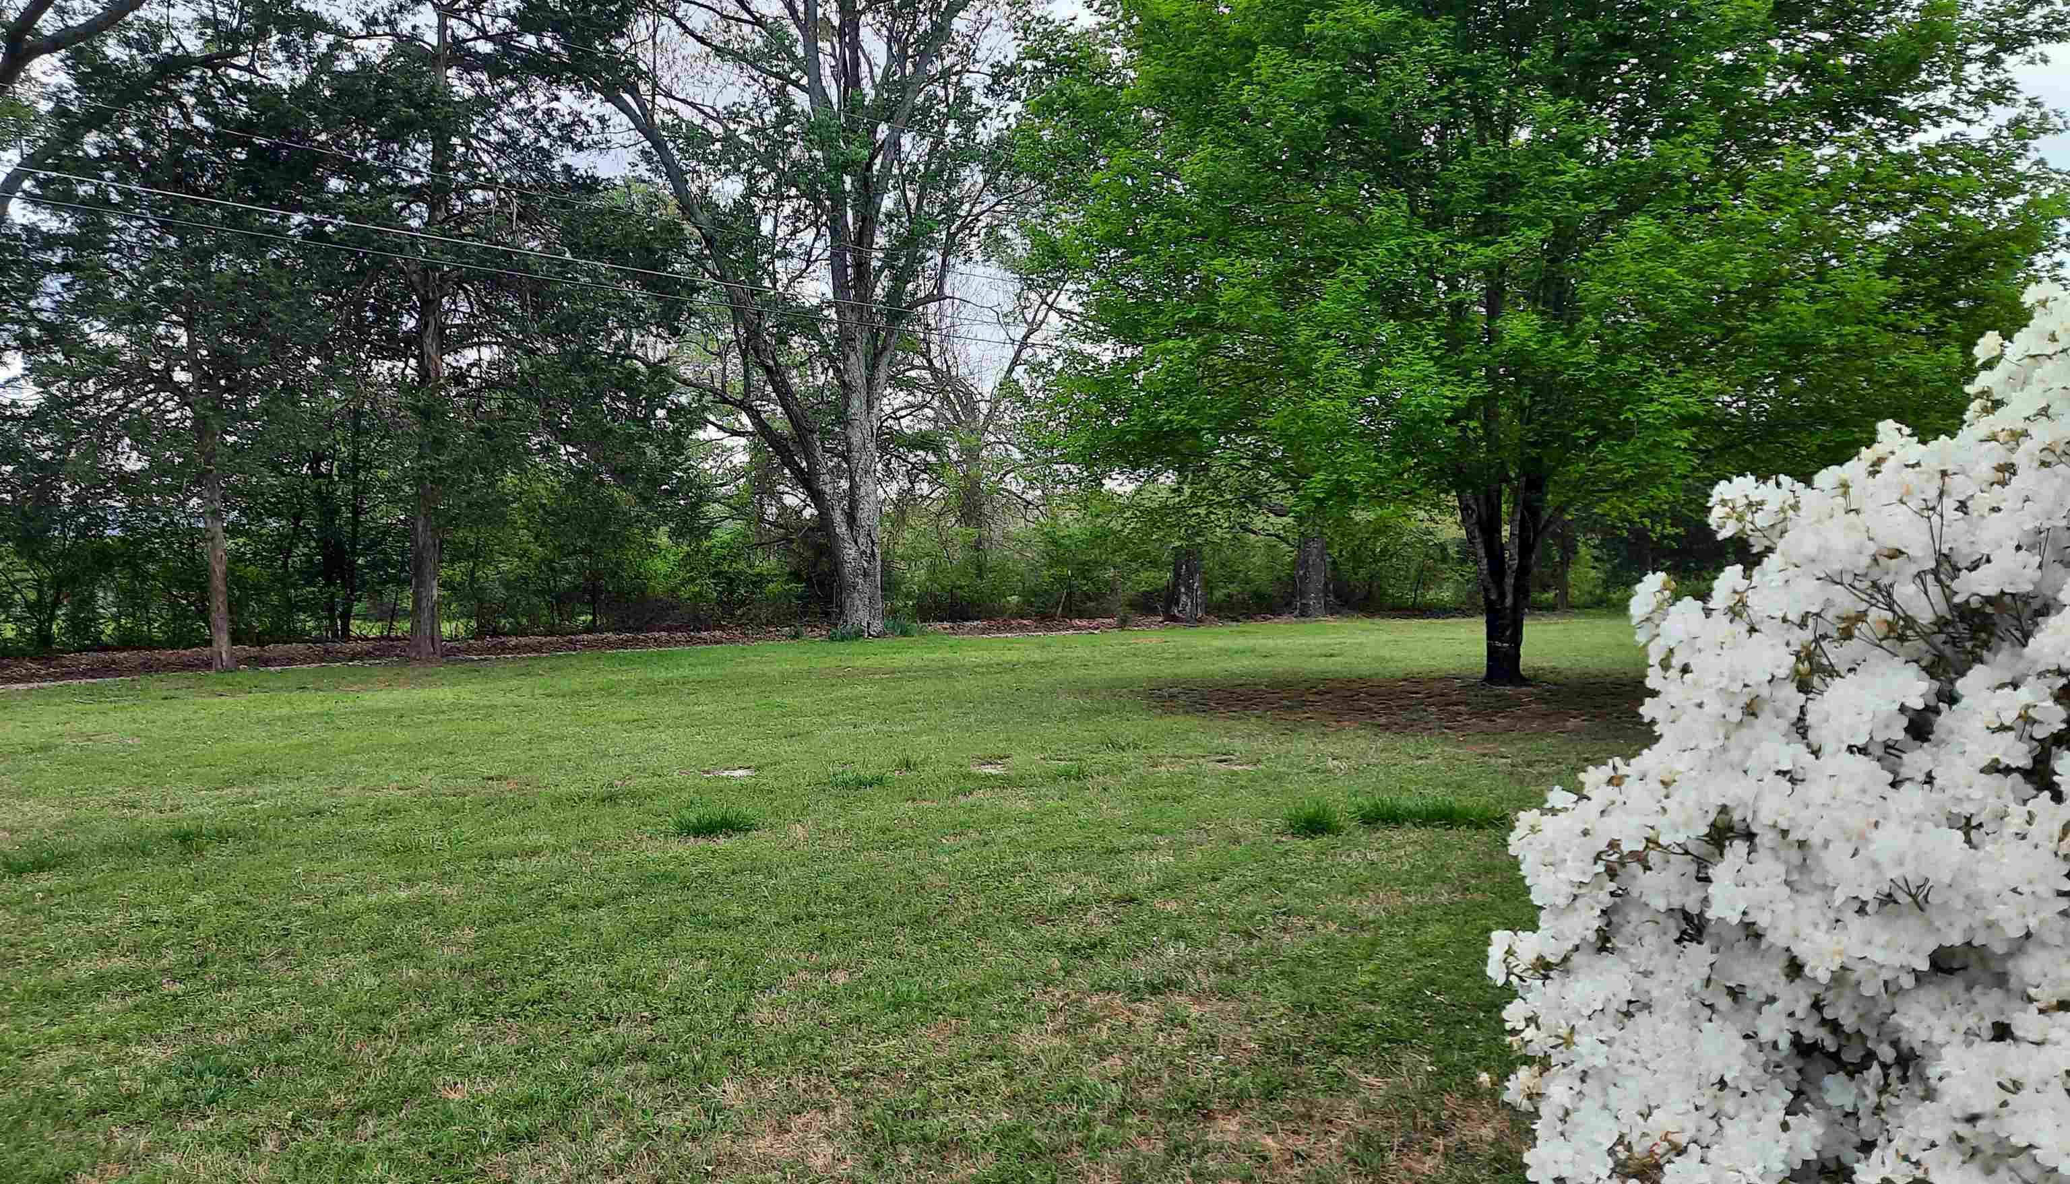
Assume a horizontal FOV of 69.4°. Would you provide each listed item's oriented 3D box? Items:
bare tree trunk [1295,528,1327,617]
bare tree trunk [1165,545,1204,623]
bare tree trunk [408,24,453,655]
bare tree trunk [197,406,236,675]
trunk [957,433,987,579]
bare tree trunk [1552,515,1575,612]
[{"bbox_3d":[6.829,-0.447,37.301,0.821,2.200,0.821,-1,1,10],"label":"bare tree trunk"},{"bbox_3d":[3.400,-0.173,34.301,0.809,1.838,0.809,0,1,6],"label":"bare tree trunk"},{"bbox_3d":[-8.755,-3.691,21.984,0.498,9.488,0.498,1,2,-22],"label":"bare tree trunk"},{"bbox_3d":[-11.104,-0.679,20.384,0.318,3.576,0.318,-4,2,-28],"label":"bare tree trunk"},{"bbox_3d":[-1.622,-2.187,38.670,0.541,3.823,0.541,-1,1,-2],"label":"trunk"},{"bbox_3d":[14.868,-0.798,42.176,0.523,2.724,0.523,-1,1,19],"label":"bare tree trunk"}]

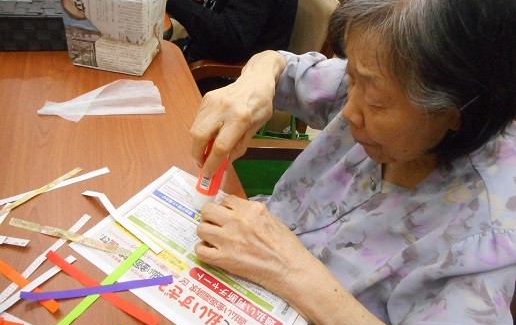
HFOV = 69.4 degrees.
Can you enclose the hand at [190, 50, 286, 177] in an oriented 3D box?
[{"bbox_3d":[-0.028,-0.068,0.505,0.080,0.075,0.170,23,73,13],"label":"hand"}]

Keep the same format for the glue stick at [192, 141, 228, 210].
[{"bbox_3d":[-0.058,0.018,0.483,0.030,0.100,0.030,18,28,0],"label":"glue stick"}]

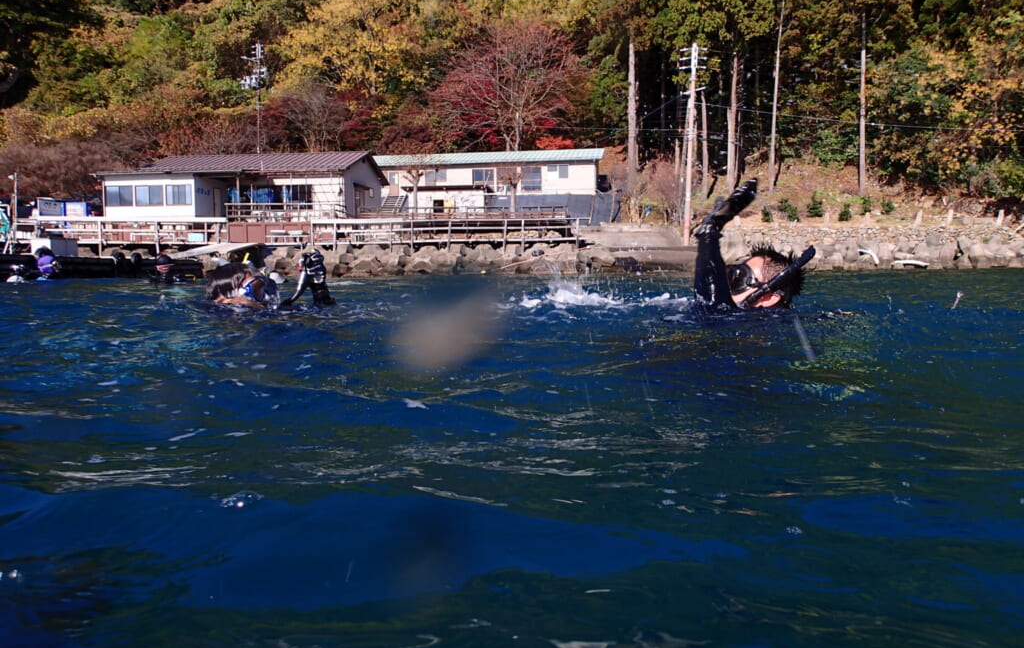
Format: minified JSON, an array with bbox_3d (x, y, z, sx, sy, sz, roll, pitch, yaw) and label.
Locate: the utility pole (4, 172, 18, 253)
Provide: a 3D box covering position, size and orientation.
[{"bbox_3d":[-22.966,-5.126,34.000,0.550,3.700,0.350,0,4,0],"label":"utility pole"}]

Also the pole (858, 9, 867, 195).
[{"bbox_3d":[24.254,-15.019,51.026,0.400,12.460,0.400,0,4,0],"label":"pole"}]

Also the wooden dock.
[{"bbox_3d":[-10.421,-4.589,37.500,28.000,1.900,4.500,0,4,3],"label":"wooden dock"}]

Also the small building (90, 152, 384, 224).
[{"bbox_3d":[-17.096,-8.741,48.309,15.820,4.580,7.800,0,4,7],"label":"small building"}]

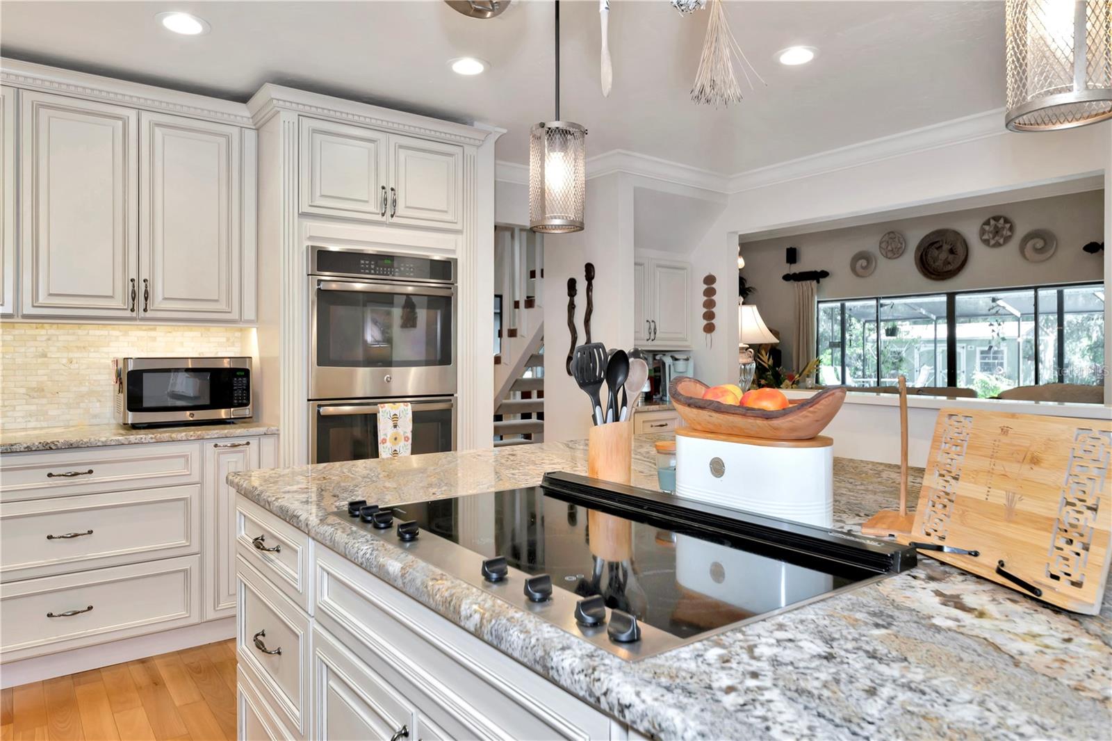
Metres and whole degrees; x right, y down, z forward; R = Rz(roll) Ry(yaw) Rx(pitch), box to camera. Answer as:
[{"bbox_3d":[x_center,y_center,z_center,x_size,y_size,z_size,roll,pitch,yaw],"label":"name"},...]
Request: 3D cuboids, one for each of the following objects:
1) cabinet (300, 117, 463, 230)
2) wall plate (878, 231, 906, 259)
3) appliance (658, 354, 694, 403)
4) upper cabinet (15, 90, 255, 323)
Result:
[{"bbox_3d":[-0.991,-0.941,3.695,0.825,0.436,0.600,-1,1,-34],"label":"cabinet"},{"bbox_3d":[4.129,-1.539,8.733,0.050,0.350,0.345,-1,2,-37],"label":"wall plate"},{"bbox_3d":[0.835,0.044,4.931,0.210,0.325,0.280,0,1,0],"label":"appliance"},{"bbox_3d":[-1.884,-0.670,3.226,0.920,0.925,0.330,-1,2,-37],"label":"upper cabinet"}]

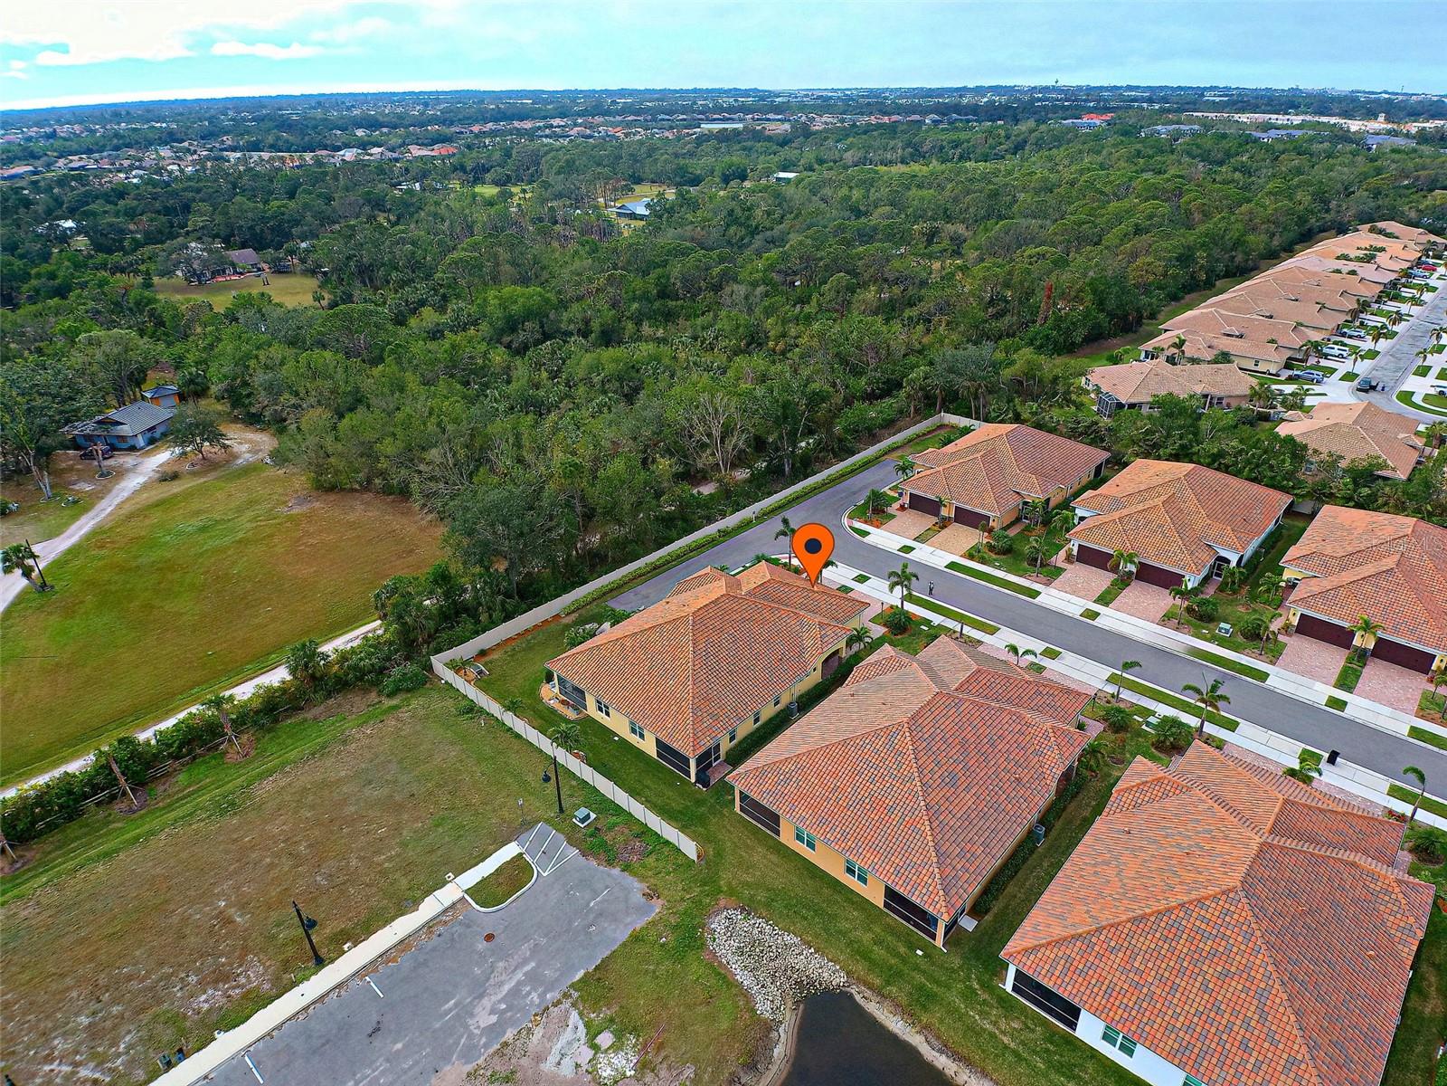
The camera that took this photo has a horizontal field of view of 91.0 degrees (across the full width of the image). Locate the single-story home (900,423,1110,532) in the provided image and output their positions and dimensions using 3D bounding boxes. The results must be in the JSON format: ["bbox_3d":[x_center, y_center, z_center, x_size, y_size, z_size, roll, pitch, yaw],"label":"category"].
[{"bbox_3d":[38.589,-11.282,98.527,26.000,6.700,18.500,-28,42,-36],"label":"single-story home"}]

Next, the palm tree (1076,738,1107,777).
[{"bbox_3d":[31.890,18.490,61.460,2.800,3.700,2.800,20,37,31],"label":"palm tree"}]

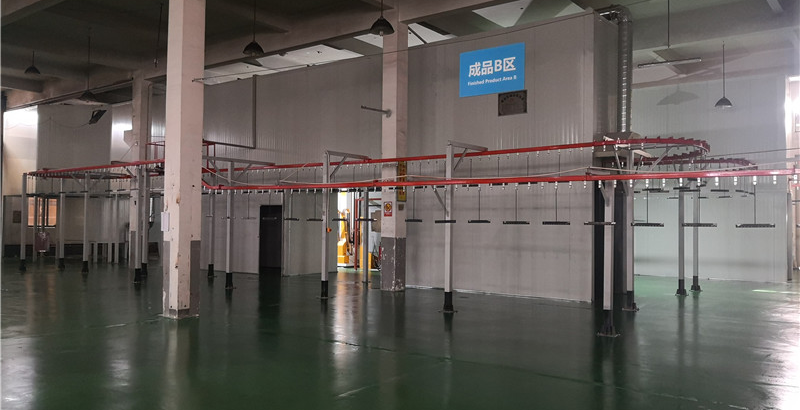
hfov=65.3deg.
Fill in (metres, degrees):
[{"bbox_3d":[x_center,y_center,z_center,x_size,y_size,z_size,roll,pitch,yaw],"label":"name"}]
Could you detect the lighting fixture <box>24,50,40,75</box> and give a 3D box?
[{"bbox_3d":[-11.603,-4.500,19.741,0.457,0.748,0.457,0,-2,36],"label":"lighting fixture"}]

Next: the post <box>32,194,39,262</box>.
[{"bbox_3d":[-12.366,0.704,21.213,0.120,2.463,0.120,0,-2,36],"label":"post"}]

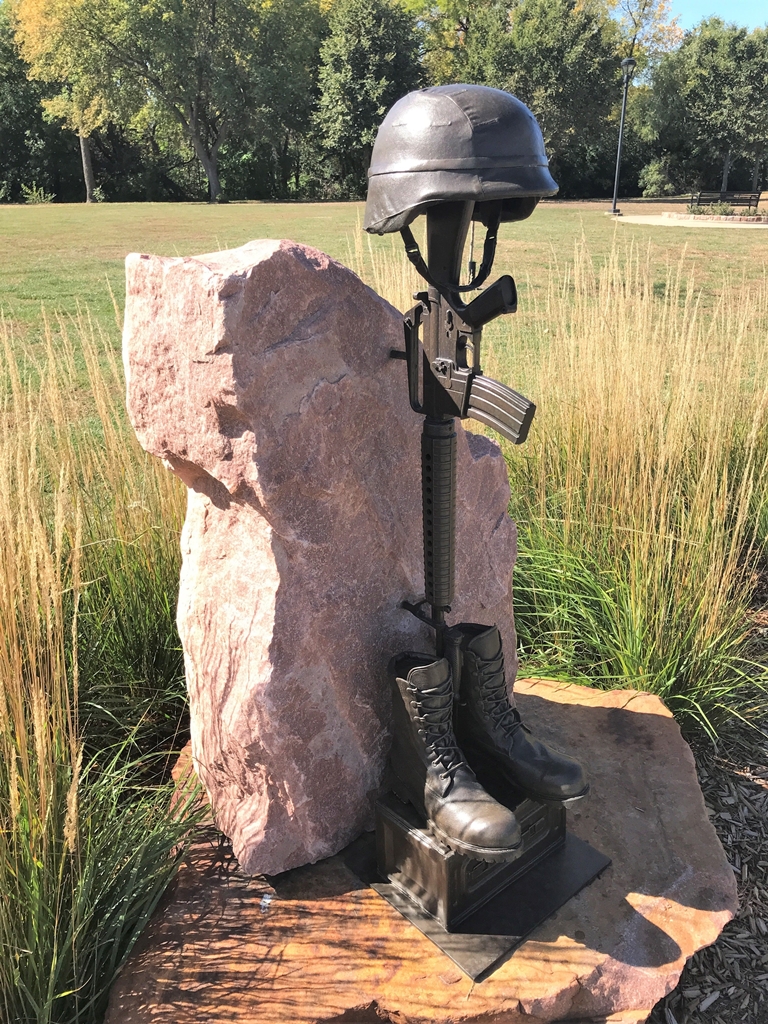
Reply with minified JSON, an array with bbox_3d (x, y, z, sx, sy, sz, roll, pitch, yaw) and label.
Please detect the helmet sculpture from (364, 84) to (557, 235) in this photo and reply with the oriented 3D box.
[{"bbox_3d":[0.102,-0.469,1.106,0.284,0.180,0.248,19,29,41],"label":"helmet sculpture"}]

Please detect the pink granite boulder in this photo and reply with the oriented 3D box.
[{"bbox_3d":[-0.064,0.018,1.561,0.725,1.020,0.390,-19,28,-39],"label":"pink granite boulder"}]

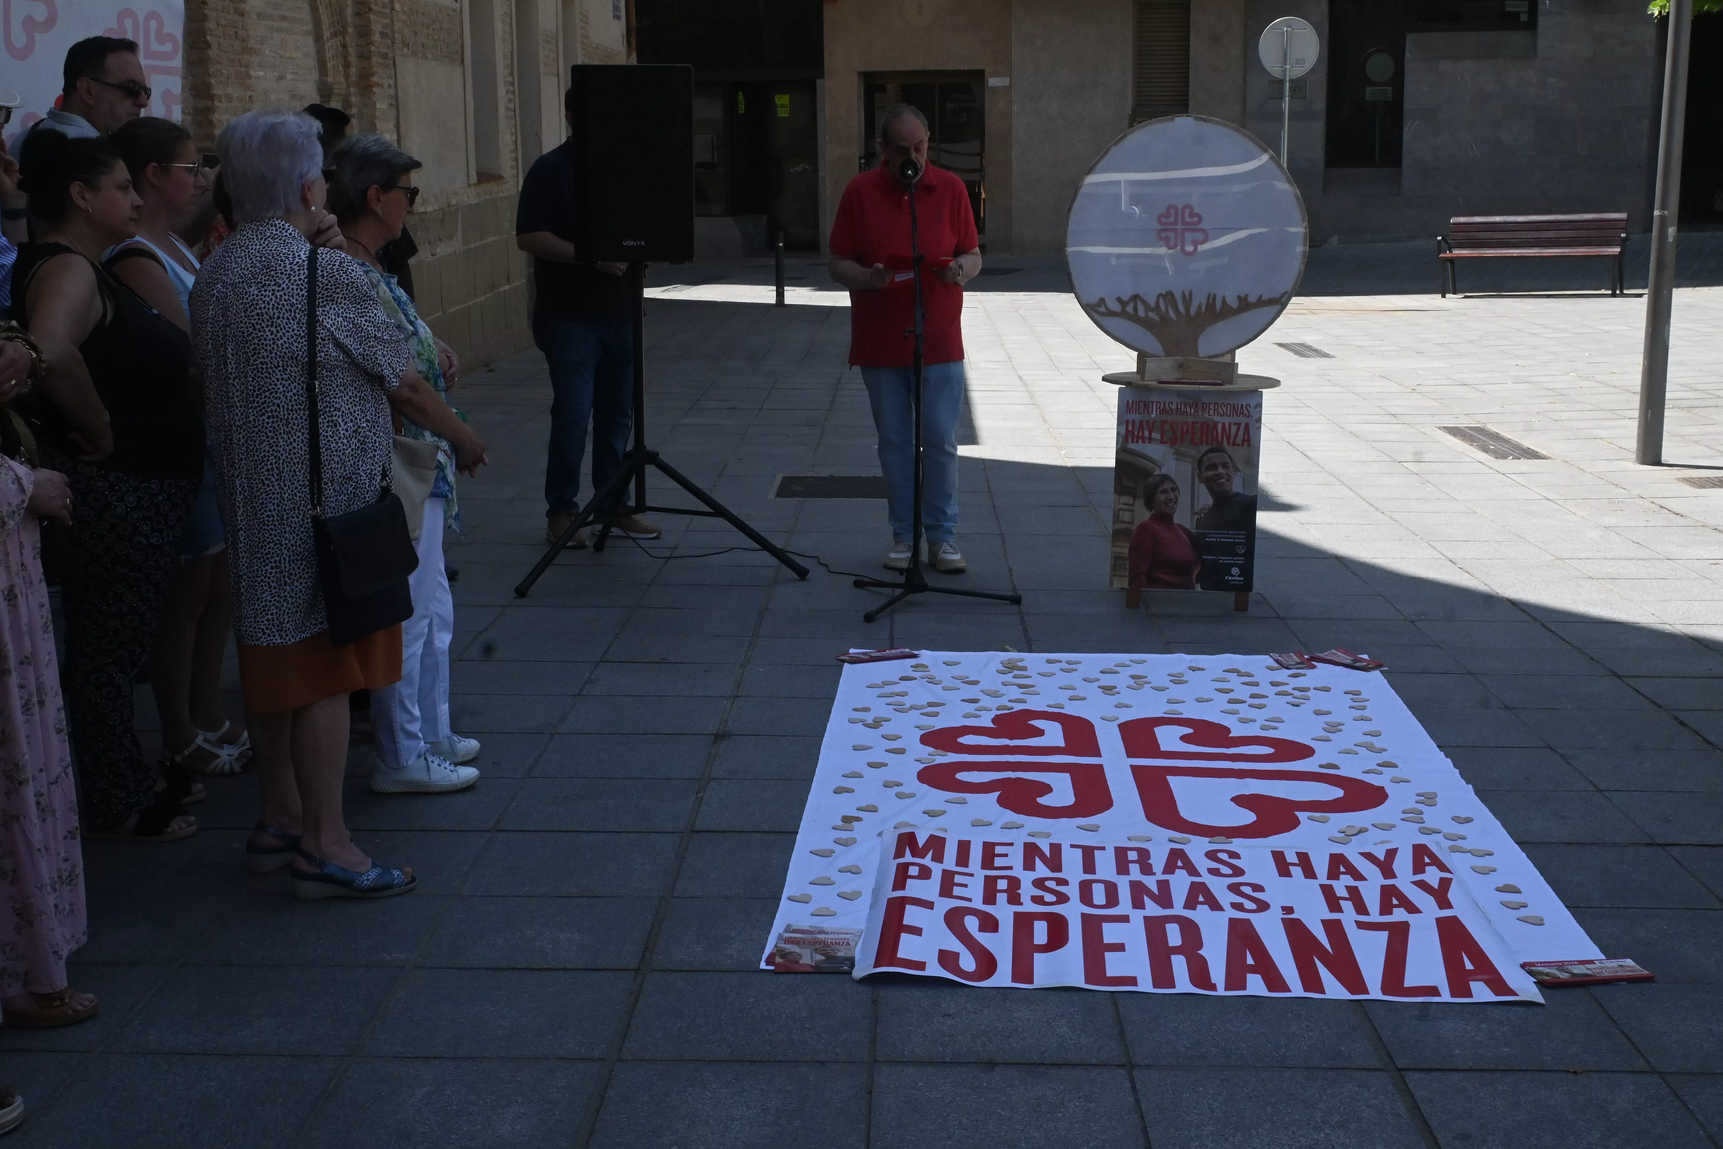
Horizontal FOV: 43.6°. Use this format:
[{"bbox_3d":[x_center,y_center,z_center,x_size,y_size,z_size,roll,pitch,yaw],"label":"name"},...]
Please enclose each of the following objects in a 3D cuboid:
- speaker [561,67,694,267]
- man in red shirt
[{"bbox_3d":[-0.839,-1.476,7.803,0.440,0.690,0.360,-1,11,-3],"label":"speaker"},{"bbox_3d":[0.164,-0.869,8.071,0.580,1.710,0.420,0,11,-1],"label":"man in red shirt"}]

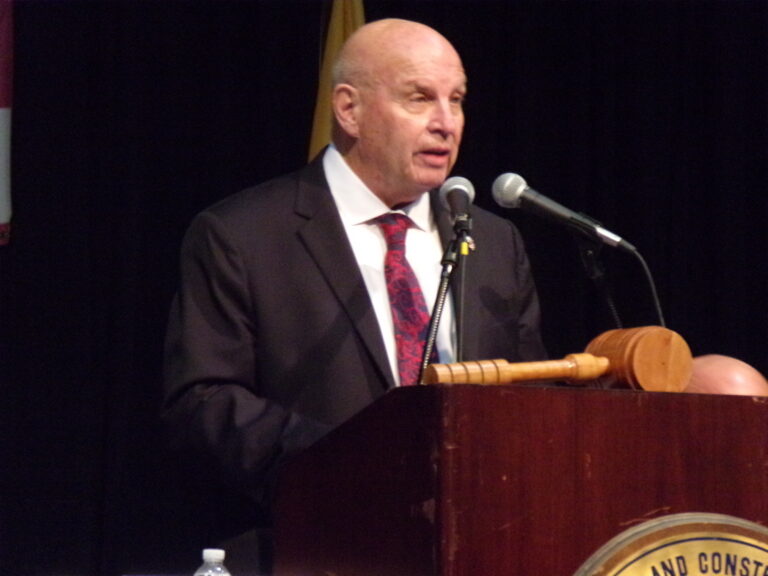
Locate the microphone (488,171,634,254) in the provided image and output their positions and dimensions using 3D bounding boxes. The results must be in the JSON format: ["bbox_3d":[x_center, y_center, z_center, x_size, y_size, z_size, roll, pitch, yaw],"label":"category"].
[{"bbox_3d":[0.236,-0.111,9.500,0.185,0.051,0.051,22,2,16],"label":"microphone"}]

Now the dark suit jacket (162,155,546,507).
[{"bbox_3d":[-0.035,0.164,9.750,0.560,0.730,0.380,2,-4,-32],"label":"dark suit jacket"}]

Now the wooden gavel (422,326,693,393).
[{"bbox_3d":[0.221,0.106,9.100,0.385,0.098,0.122,-2,-2,-33],"label":"wooden gavel"}]

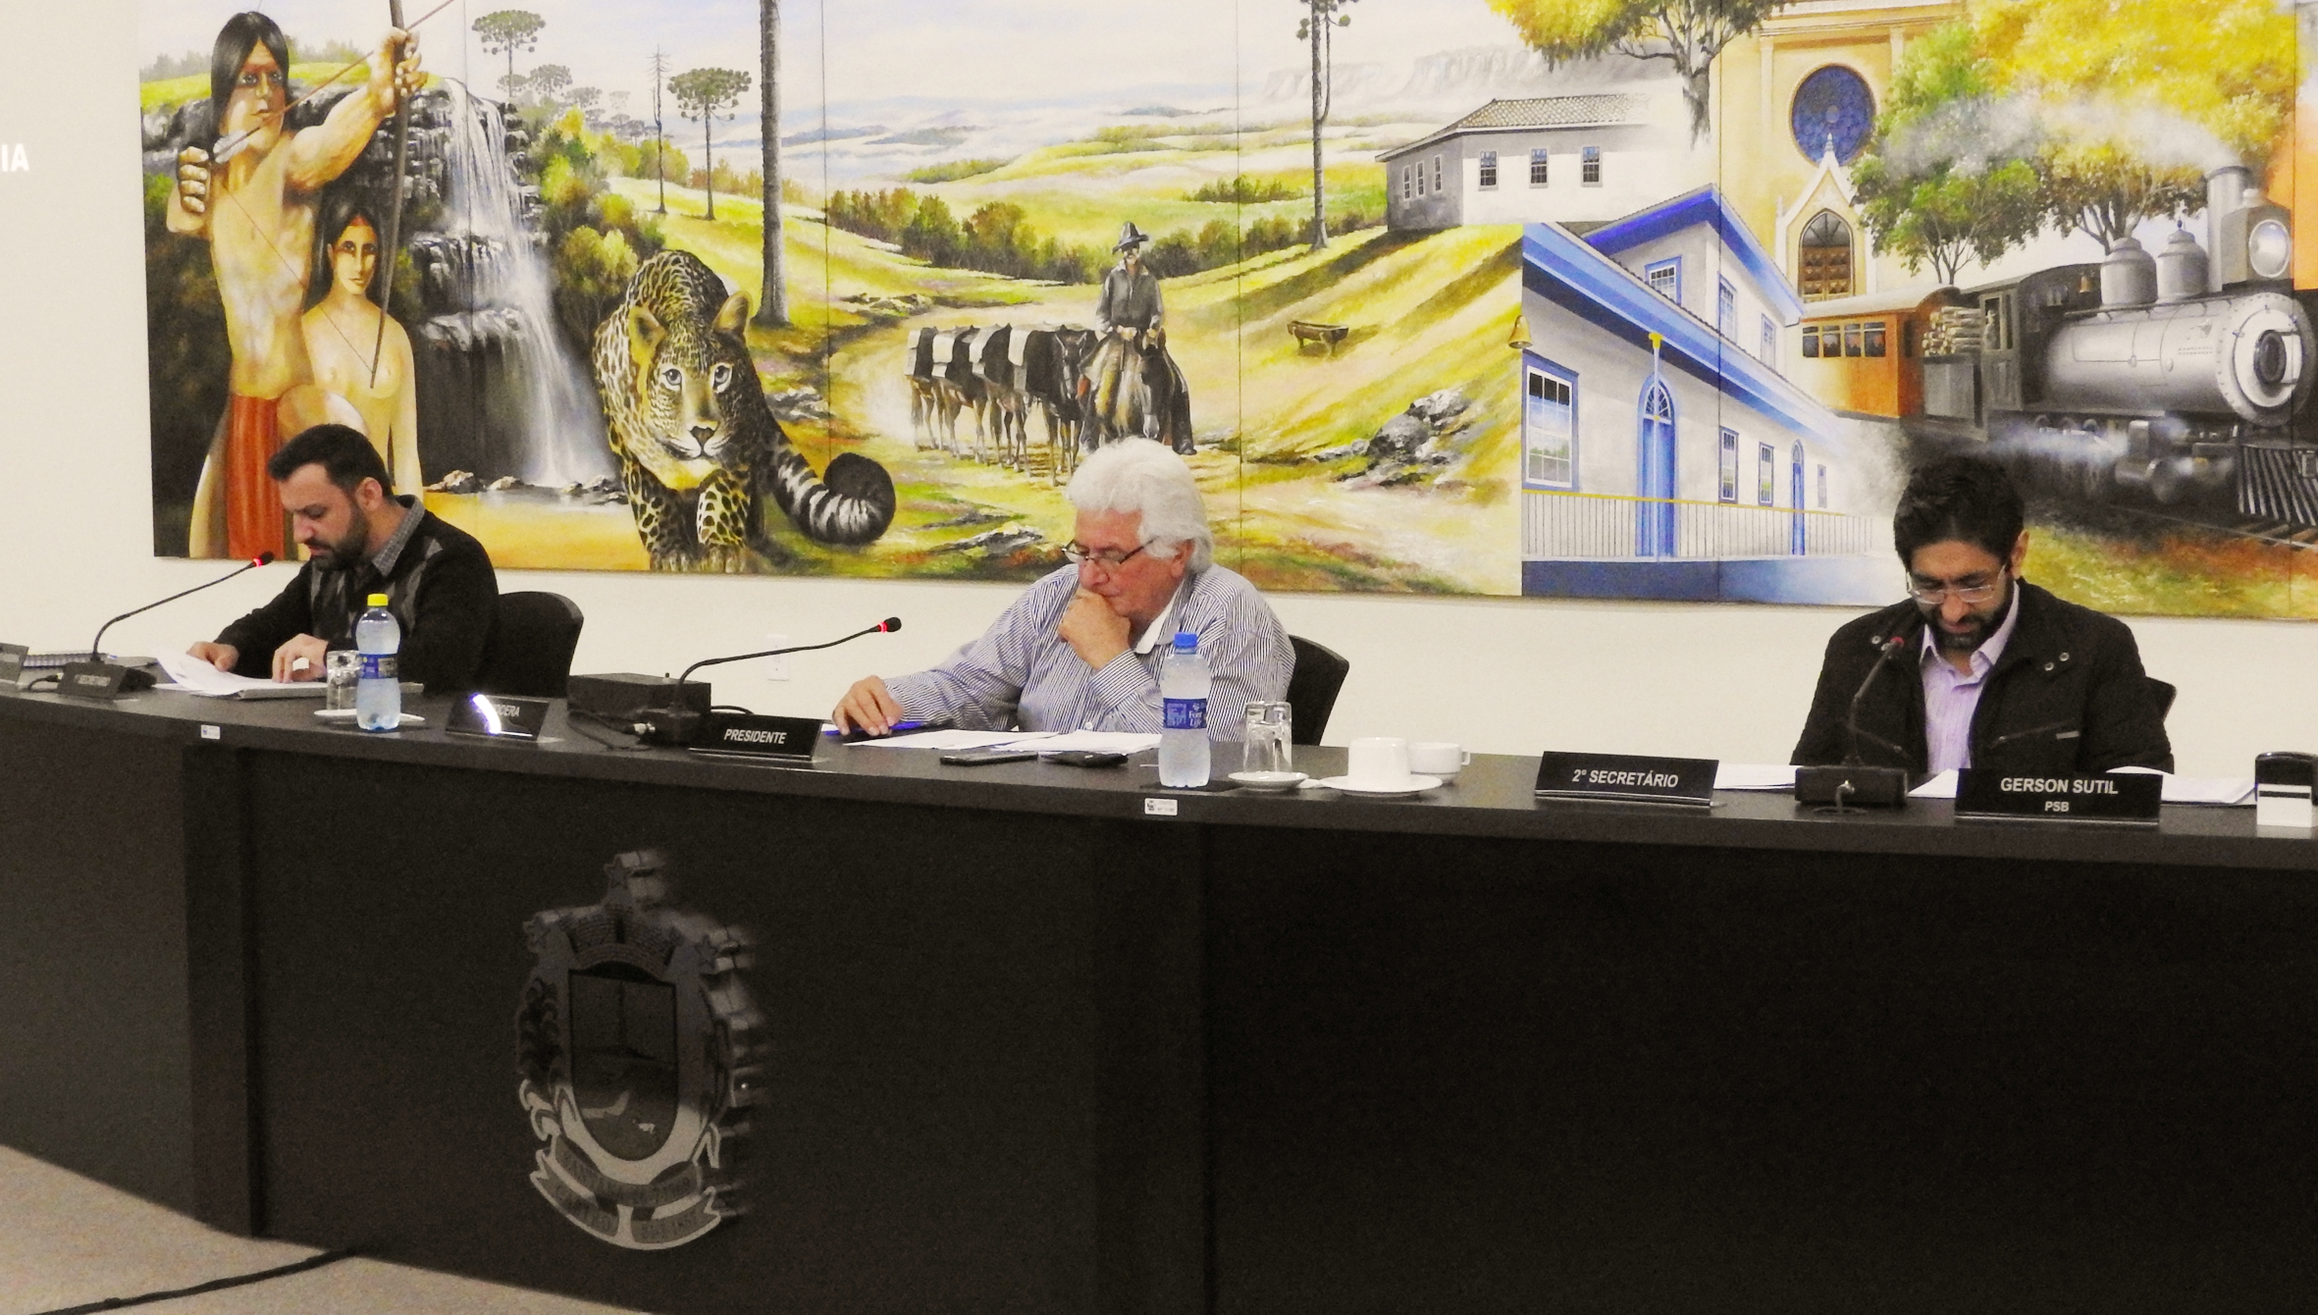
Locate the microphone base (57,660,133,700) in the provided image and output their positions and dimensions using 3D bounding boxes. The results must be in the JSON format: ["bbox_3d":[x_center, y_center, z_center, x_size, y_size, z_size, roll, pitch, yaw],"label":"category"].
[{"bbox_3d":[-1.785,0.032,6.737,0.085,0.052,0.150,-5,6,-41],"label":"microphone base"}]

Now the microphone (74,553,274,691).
[{"bbox_3d":[-1.735,-0.054,7.059,0.370,0.224,0.120,-2,4,-14],"label":"microphone"}]

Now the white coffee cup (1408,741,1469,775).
[{"bbox_3d":[0.374,0.141,5.333,0.083,0.050,0.068,-1,4,0],"label":"white coffee cup"}]

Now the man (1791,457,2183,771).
[{"bbox_3d":[1.123,0.323,5.500,0.580,1.210,0.780,1,5,23],"label":"man"}]

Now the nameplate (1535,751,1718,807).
[{"bbox_3d":[0.601,0.152,5.122,0.247,0.057,0.050,2,5,32],"label":"nameplate"}]

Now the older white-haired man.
[{"bbox_3d":[-0.062,0.270,6.132,0.600,1.200,0.650,3,5,37],"label":"older white-haired man"}]

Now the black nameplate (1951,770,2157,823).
[{"bbox_3d":[1.079,0.168,4.803,0.240,0.060,0.048,1,5,24],"label":"black nameplate"}]

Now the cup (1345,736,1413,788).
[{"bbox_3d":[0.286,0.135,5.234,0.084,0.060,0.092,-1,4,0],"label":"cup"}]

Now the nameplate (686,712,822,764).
[{"bbox_3d":[-0.575,0.113,5.791,0.245,0.058,0.050,3,5,38],"label":"nameplate"}]

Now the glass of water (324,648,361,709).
[{"bbox_3d":[-1.282,0.047,6.363,0.066,0.100,0.066,-1,4,0],"label":"glass of water"}]

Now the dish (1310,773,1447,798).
[{"bbox_3d":[0.290,0.166,5.206,0.158,0.020,0.158,-1,4,0],"label":"dish"}]

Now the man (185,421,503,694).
[{"bbox_3d":[-1.418,0.207,7.185,0.600,1.240,0.780,3,6,42],"label":"man"}]

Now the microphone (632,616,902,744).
[{"bbox_3d":[-0.599,0.035,6.115,0.415,0.166,0.130,-2,5,-18],"label":"microphone"}]

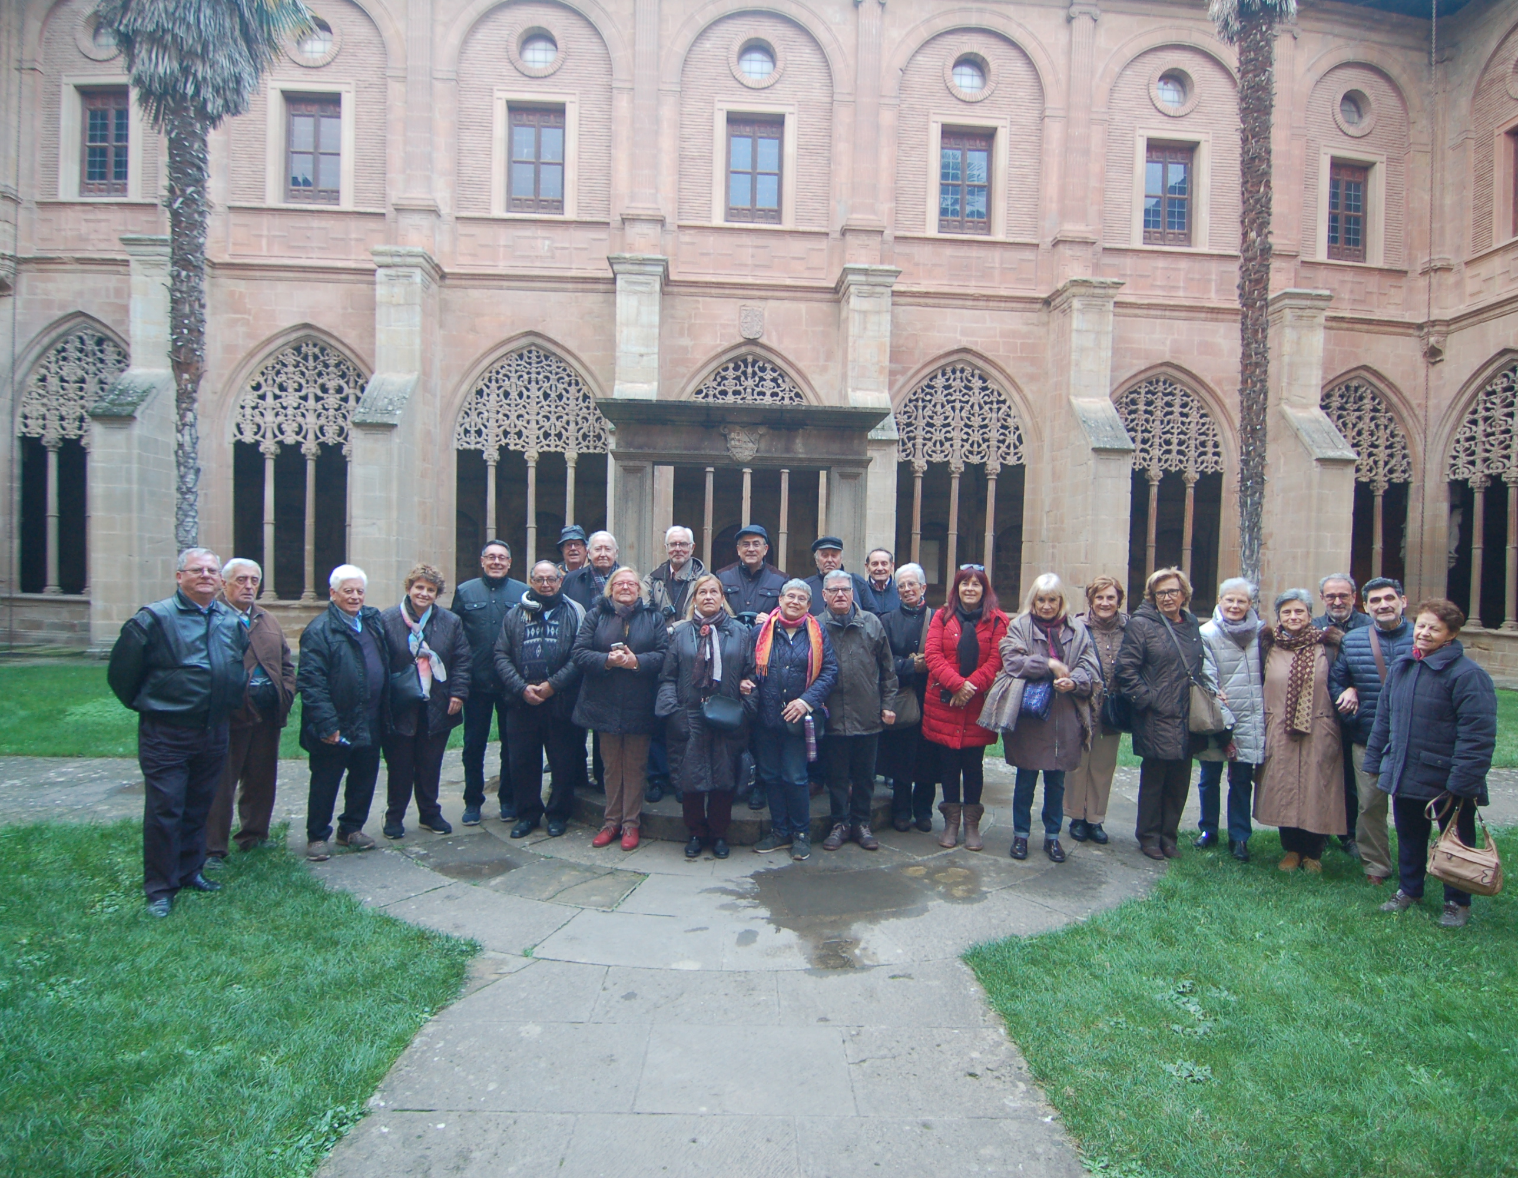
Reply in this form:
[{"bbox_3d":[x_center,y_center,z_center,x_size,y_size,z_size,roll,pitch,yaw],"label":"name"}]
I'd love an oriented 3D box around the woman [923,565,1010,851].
[{"bbox_3d":[1.266,0.706,4.815,0.570,1.691,0.380,1,0,12],"label":"woman"}]

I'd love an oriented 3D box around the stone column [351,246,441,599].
[{"bbox_3d":[-7.499,-2.872,16.416,1.080,8.364,2.186,1,0,-4],"label":"stone column"}]

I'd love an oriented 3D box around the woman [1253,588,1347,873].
[{"bbox_3d":[3.092,0.797,4.500,0.490,1.595,0.380,1,1,31],"label":"woman"}]

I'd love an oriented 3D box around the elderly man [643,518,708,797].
[{"bbox_3d":[-0.529,0.455,5.050,0.540,1.728,0.400,1,0,-5],"label":"elderly man"}]

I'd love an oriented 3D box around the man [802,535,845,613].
[{"bbox_3d":[0.516,0.502,5.376,0.540,1.722,0.360,1,0,9],"label":"man"}]

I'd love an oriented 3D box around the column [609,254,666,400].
[{"bbox_3d":[-2.410,-2.500,15.170,1.050,7.800,1.950,1,0,-4],"label":"column"}]

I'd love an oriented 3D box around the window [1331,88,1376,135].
[{"bbox_3d":[13.210,-10.593,17.450,1.050,1.080,0.300,1,0,-4],"label":"window"}]

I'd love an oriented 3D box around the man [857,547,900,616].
[{"bbox_3d":[0.844,0.530,5.356,0.500,1.630,0.330,1,2,6],"label":"man"}]

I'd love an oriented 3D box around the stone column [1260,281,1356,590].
[{"bbox_3d":[12.101,-2.473,17.695,1.080,8.364,2.186,1,0,-4],"label":"stone column"}]

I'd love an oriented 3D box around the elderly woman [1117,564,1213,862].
[{"bbox_3d":[2.386,0.722,4.683,0.500,1.680,0.350,1,2,-8],"label":"elderly woman"}]

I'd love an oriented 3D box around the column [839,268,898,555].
[{"bbox_3d":[2.301,-2.672,17.055,1.080,8.364,2.186,1,0,-4],"label":"column"}]

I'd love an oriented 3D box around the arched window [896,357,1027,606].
[{"bbox_3d":[4.286,-2.232,16.800,2.880,5.300,0.400,1,0,-4],"label":"arched window"}]

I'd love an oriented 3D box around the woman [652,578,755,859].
[{"bbox_3d":[-0.308,0.719,4.552,0.580,1.599,0.400,1,1,-3],"label":"woman"}]

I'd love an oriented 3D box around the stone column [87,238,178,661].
[{"bbox_3d":[-9.882,-2.260,12.842,0.950,6.750,1.900,1,2,-4],"label":"stone column"}]

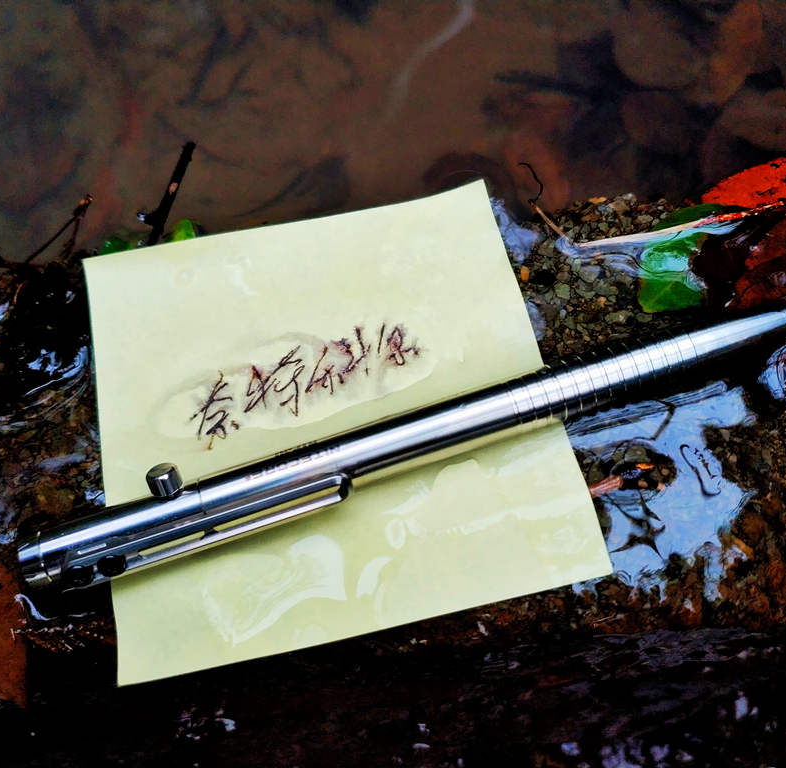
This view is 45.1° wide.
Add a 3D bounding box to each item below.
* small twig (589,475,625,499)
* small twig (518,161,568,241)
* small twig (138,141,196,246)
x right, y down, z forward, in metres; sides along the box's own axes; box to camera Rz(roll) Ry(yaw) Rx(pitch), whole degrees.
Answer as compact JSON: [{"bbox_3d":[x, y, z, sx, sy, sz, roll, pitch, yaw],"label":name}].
[{"bbox_3d":[0.034,0.016,0.151,0.007,0.002,0.002,-21,66,-7],"label":"small twig"},{"bbox_3d":[0.027,-0.033,0.173,0.004,0.004,0.019,-21,66,-8],"label":"small twig"},{"bbox_3d":[-0.043,-0.036,0.177,0.005,0.004,0.022,15,66,9],"label":"small twig"}]

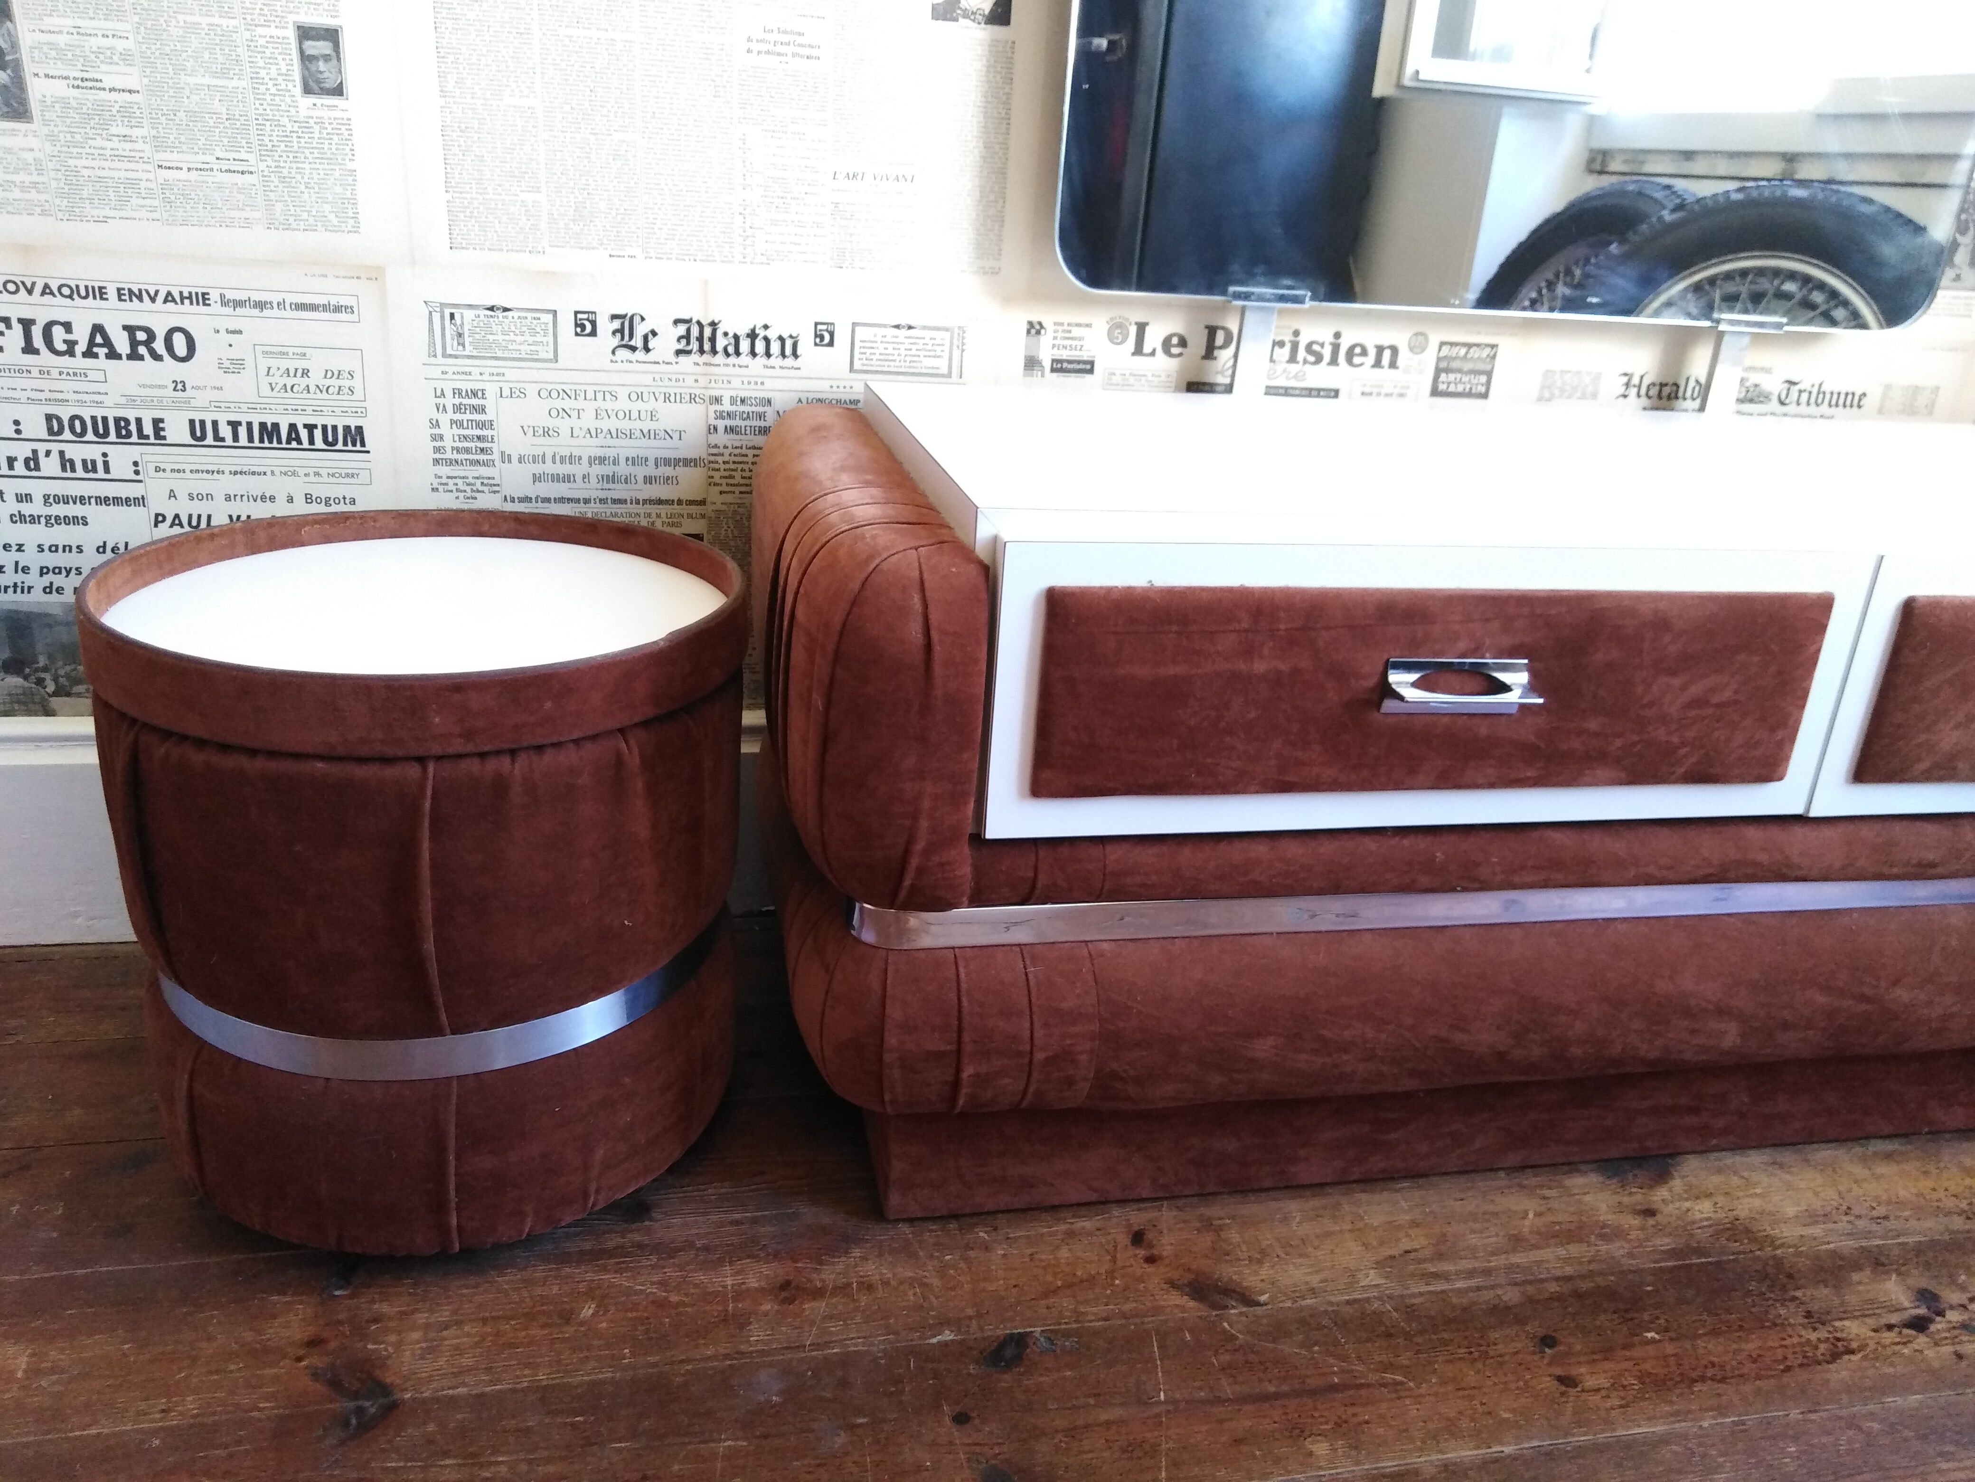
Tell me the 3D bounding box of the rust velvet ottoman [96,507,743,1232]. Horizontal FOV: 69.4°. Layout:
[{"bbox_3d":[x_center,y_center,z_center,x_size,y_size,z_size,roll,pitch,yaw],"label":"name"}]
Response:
[{"bbox_3d":[-0.396,0.096,1.060,0.420,0.449,0.420,0,22,-13],"label":"rust velvet ottoman"}]

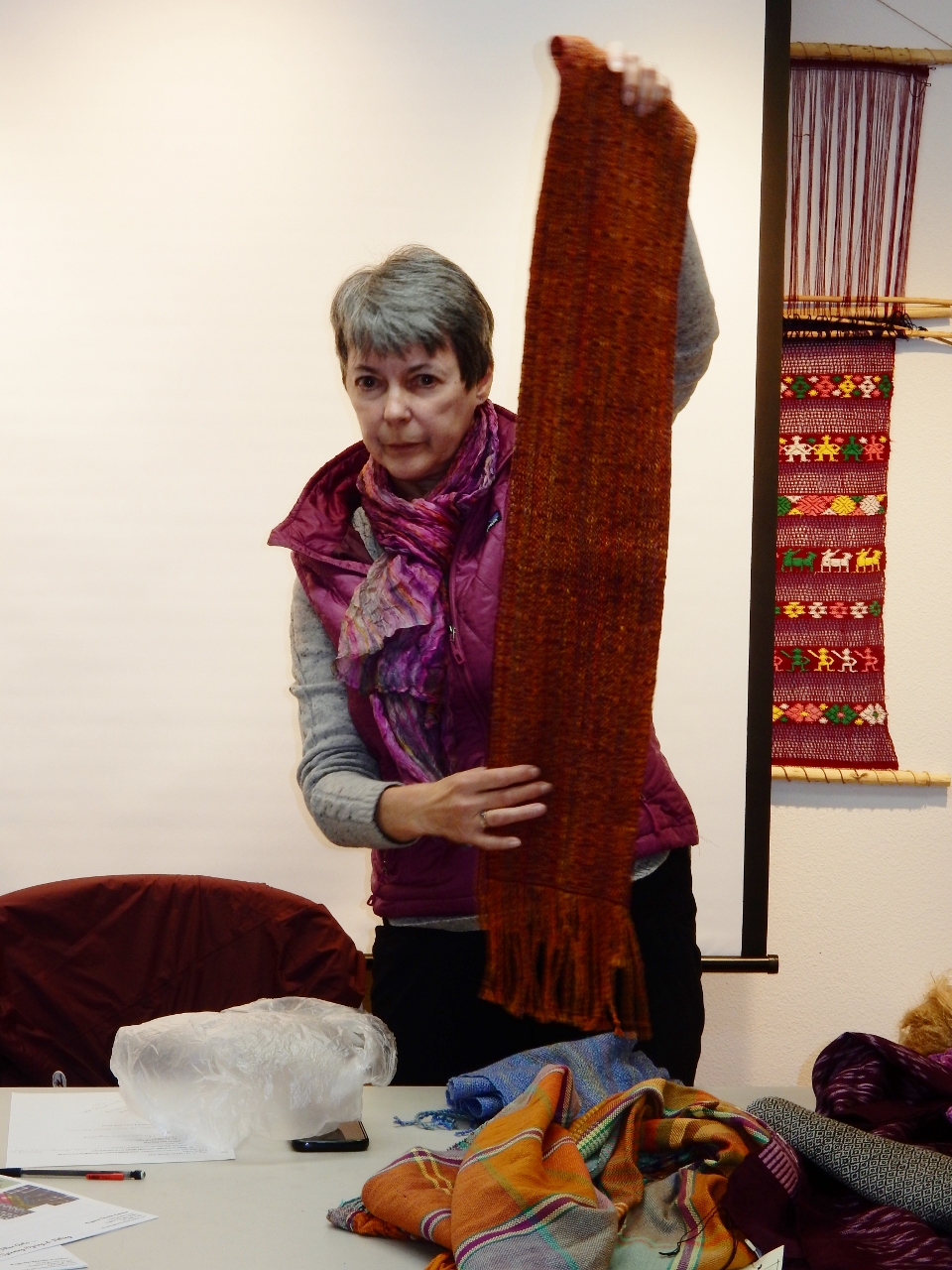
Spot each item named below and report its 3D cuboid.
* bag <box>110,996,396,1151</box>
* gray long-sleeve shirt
[{"bbox_3d":[-0.221,0.423,3.062,0.275,0.125,0.190,0,6,0],"label":"bag"},{"bbox_3d":[0.028,-0.065,3.191,0.460,0.750,0.380,1,6,13],"label":"gray long-sleeve shirt"}]

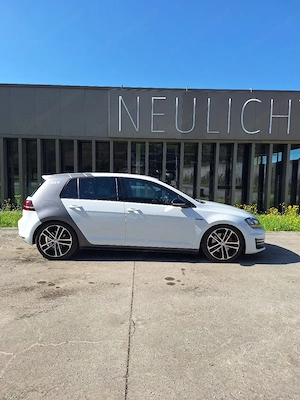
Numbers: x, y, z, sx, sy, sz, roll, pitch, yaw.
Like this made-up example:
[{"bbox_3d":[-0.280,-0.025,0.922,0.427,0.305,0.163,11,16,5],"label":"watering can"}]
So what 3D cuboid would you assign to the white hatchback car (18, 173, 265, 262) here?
[{"bbox_3d":[-0.100,0.190,5.008,4.270,1.430,1.820,1,5,0],"label":"white hatchback car"}]

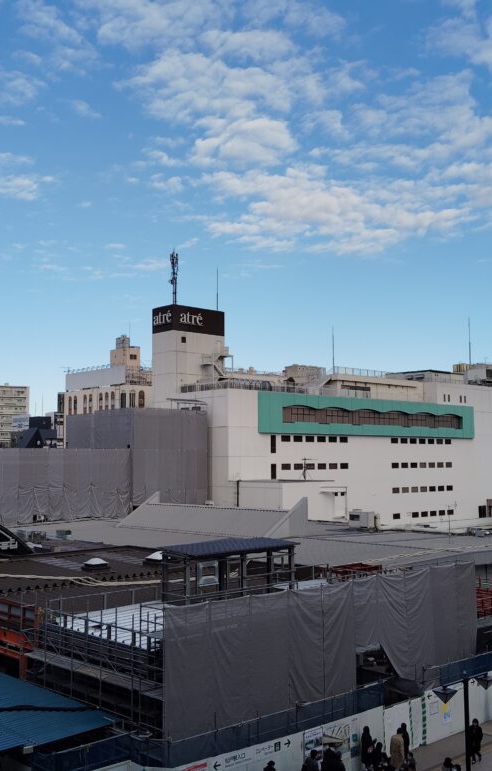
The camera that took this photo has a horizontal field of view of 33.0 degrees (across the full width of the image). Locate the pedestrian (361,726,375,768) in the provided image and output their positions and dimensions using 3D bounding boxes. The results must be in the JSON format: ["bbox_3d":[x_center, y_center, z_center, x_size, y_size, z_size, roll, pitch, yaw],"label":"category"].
[{"bbox_3d":[4.440,13.311,30.333,0.500,1.630,0.360,-3,-6,23],"label":"pedestrian"}]

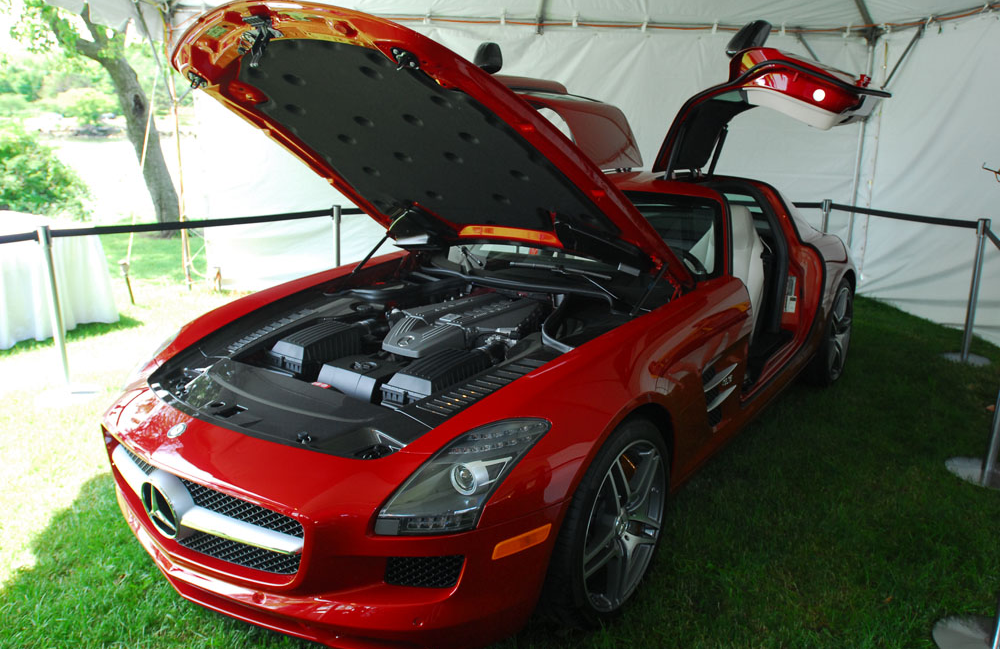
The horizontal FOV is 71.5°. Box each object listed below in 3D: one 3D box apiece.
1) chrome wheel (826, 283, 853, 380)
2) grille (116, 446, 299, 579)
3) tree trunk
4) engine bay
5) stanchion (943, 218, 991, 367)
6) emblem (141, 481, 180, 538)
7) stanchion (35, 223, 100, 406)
[{"bbox_3d":[1.947,0.050,4.191,0.200,0.540,0.540,10,17,37],"label":"chrome wheel"},{"bbox_3d":[-0.906,0.473,1.945,1.020,0.225,0.160,10,17,37],"label":"grille"},{"bbox_3d":[-6.999,-3.443,13.608,1.250,3.450,0.800,-7,15,-26],"label":"tree trunk"},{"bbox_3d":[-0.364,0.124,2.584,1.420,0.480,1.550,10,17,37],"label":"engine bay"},{"bbox_3d":[3.231,-0.227,4.761,0.350,0.970,0.350,8,16,34],"label":"stanchion"},{"bbox_3d":[-0.935,0.512,1.916,0.178,0.178,0.035,10,25,37],"label":"emblem"},{"bbox_3d":[-2.677,-0.082,4.216,0.360,1.020,0.360,-9,16,-32],"label":"stanchion"}]

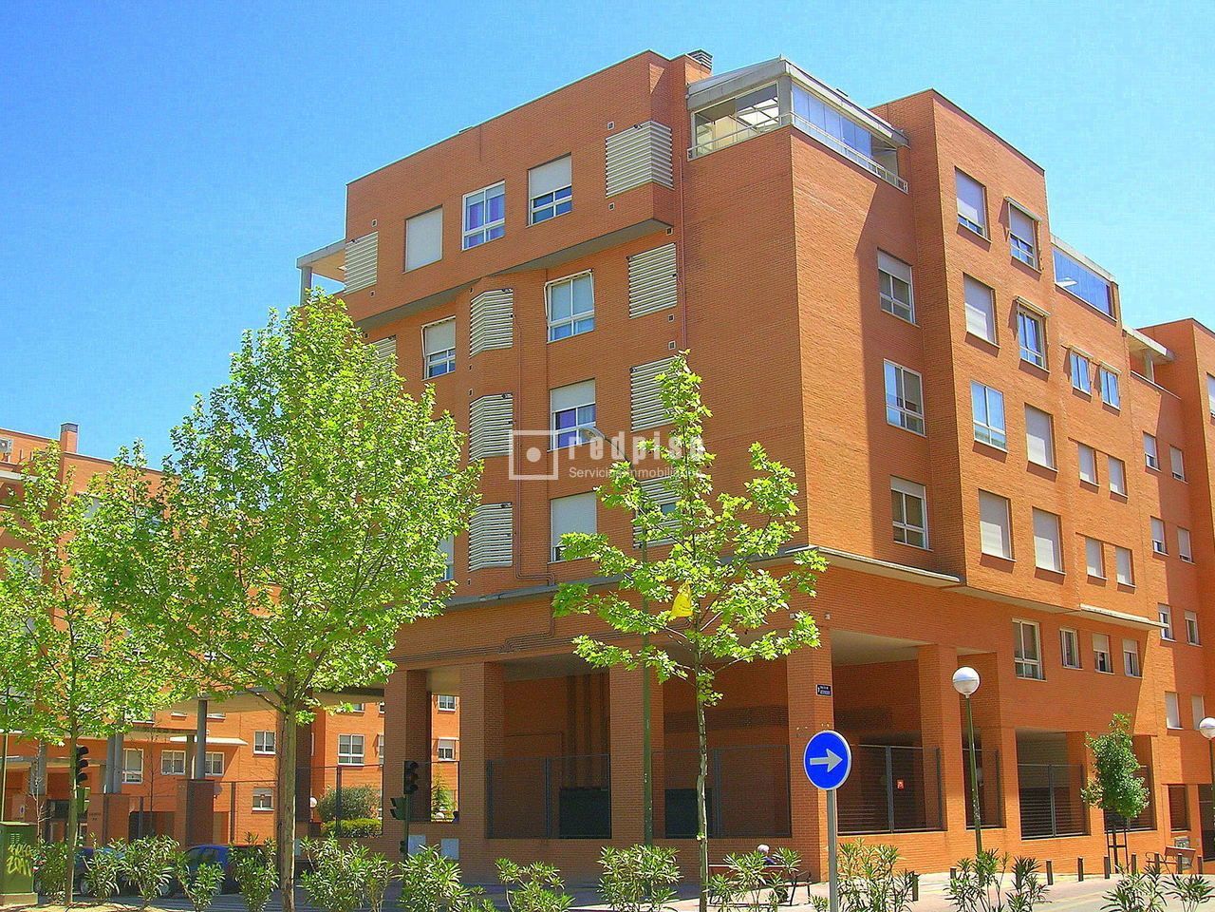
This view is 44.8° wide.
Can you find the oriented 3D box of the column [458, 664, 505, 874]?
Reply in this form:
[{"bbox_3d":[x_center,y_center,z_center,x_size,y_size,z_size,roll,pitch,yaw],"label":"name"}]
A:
[{"bbox_3d":[-3.364,8.340,39.511,0.970,5.620,0.740,-12,-18,40],"label":"column"}]

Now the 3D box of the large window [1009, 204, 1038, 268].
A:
[{"bbox_3d":[12.145,-6.401,43.331,0.160,1.700,1.770,-12,-18,40],"label":"large window"}]

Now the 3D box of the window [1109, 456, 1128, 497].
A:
[{"bbox_3d":[16.507,0.674,47.950,0.160,1.190,1.430,-12,-18,40],"label":"window"}]

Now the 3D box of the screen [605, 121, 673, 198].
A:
[{"bbox_3d":[0.827,-7.568,38.336,1.601,1.667,0.860,-12,-18,40],"label":"screen"}]

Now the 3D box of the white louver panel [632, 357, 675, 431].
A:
[{"bbox_3d":[1.157,-1.527,36.827,1.480,1.680,0.120,-12,-18,40],"label":"white louver panel"}]

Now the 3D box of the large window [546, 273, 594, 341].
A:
[{"bbox_3d":[-0.897,-3.983,39.767,1.640,1.650,0.160,-12,-18,40],"label":"large window"}]

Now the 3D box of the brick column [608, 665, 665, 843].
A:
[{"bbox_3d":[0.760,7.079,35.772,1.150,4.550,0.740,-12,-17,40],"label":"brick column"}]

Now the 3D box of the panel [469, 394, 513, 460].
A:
[{"bbox_3d":[-3.236,-0.731,39.846,1.500,1.690,0.420,-12,-18,40],"label":"panel"}]

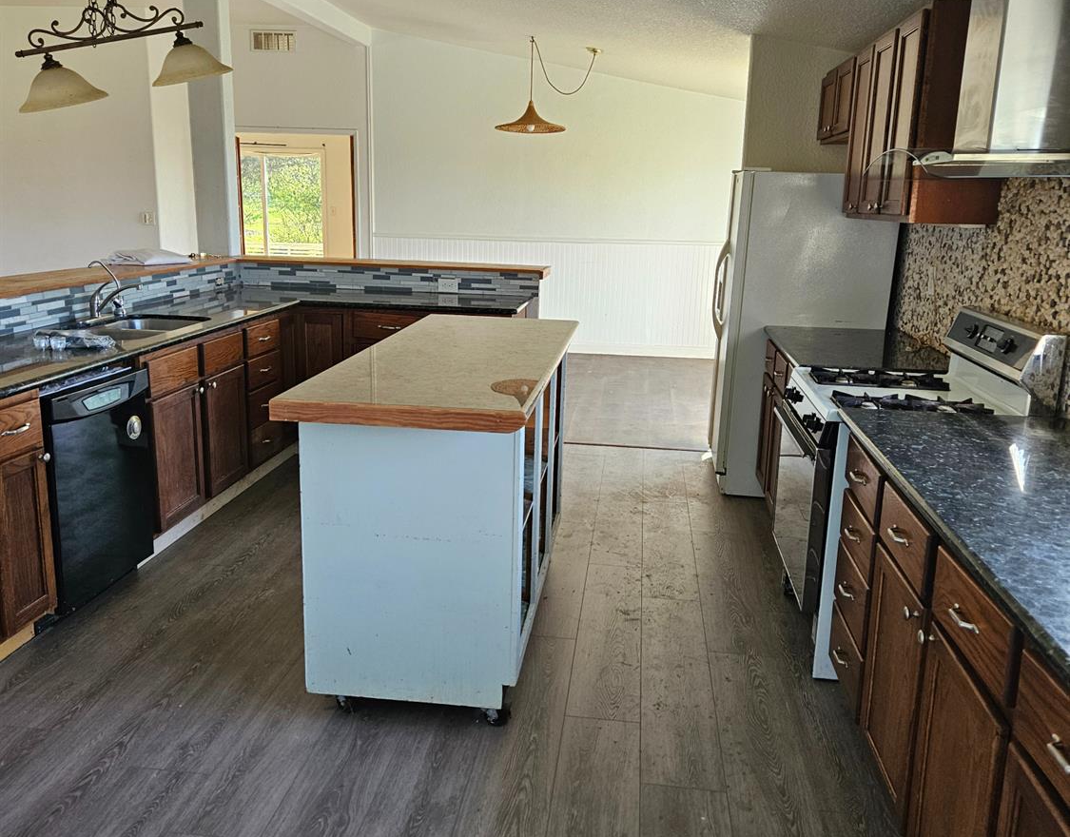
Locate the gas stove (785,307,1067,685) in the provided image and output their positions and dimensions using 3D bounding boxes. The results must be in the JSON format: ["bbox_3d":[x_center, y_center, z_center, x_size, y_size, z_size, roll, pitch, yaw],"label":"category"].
[{"bbox_3d":[1.255,0.222,3.363,0.734,1.173,0.757,3,13,6],"label":"gas stove"}]

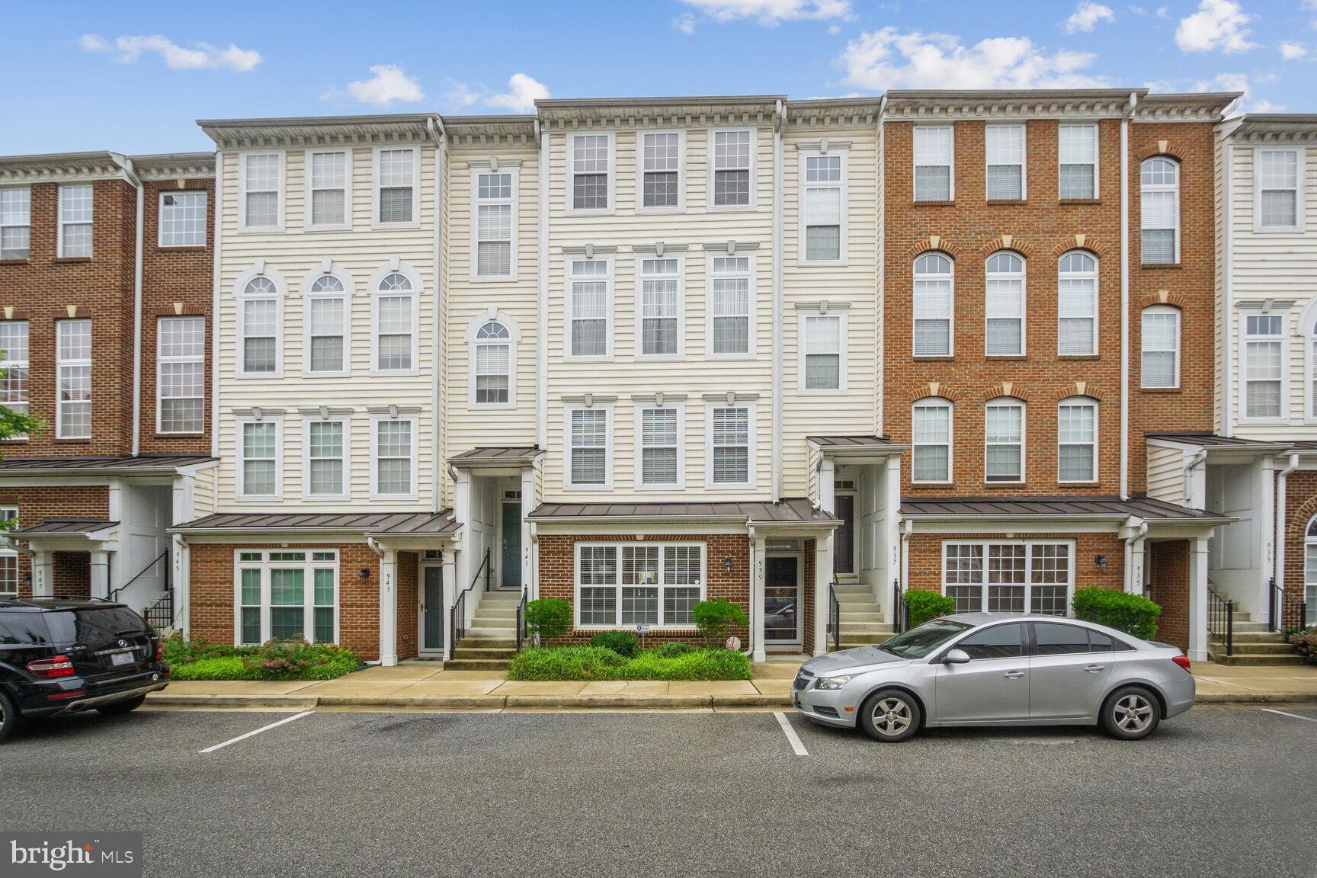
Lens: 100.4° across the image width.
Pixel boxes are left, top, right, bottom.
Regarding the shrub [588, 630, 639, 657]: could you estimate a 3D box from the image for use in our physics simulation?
[{"bbox_3d":[-0.860,3.930,10.400,0.930,0.600,0.800,0,-4,2],"label":"shrub"}]

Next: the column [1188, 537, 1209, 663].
[{"bbox_3d":[10.480,3.110,10.650,0.260,2.420,0.260,0,-4,2],"label":"column"}]

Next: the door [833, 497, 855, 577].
[{"bbox_3d":[4.431,2.390,13.700,0.925,2.005,0.080,0,0,1],"label":"door"}]

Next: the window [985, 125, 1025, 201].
[{"bbox_3d":[7.653,-6.104,12.120,0.875,1.660,0.120,0,0,1],"label":"window"}]

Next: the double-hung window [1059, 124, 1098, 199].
[{"bbox_3d":[9.242,-6.101,12.080,0.883,1.666,0.120,0,0,1],"label":"double-hung window"}]

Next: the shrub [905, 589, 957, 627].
[{"bbox_3d":[5.262,3.436,10.650,0.980,0.970,0.900,0,-1,2],"label":"shrub"}]

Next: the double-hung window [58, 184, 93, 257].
[{"bbox_3d":[-14.016,-5.243,13.200,0.854,1.721,0.120,0,0,3],"label":"double-hung window"}]

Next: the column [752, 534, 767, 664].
[{"bbox_3d":[1.998,3.146,10.820,0.284,2.517,0.270,0,0,1],"label":"column"}]

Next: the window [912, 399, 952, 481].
[{"bbox_3d":[6.059,0.029,12.170,0.890,1.883,0.120,0,0,1],"label":"window"}]

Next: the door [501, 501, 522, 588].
[{"bbox_3d":[-3.230,2.510,13.000,0.930,2.060,0.090,0,-4,2],"label":"door"}]

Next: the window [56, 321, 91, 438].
[{"bbox_3d":[-13.805,-1.409,12.950,0.826,2.818,0.100,0,-1,2],"label":"window"}]

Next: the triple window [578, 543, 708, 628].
[{"bbox_3d":[-0.352,2.989,11.200,2.678,1.775,0.140,0,0,1],"label":"triple window"}]

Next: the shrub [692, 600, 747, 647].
[{"bbox_3d":[1.171,3.545,10.500,0.980,0.940,0.900,0,-1,2],"label":"shrub"}]

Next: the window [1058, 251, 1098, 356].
[{"bbox_3d":[9.045,-2.918,11.830,0.854,2.264,0.100,0,-1,2],"label":"window"}]

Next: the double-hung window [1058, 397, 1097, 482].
[{"bbox_3d":[9.017,0.022,11.800,0.841,1.837,0.100,0,-1,2],"label":"double-hung window"}]

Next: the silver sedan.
[{"bbox_3d":[4.080,2.950,7.180,4.600,1.470,1.810,0,-4,0],"label":"silver sedan"}]

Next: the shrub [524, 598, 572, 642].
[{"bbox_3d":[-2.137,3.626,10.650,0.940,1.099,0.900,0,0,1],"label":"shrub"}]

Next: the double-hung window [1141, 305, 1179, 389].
[{"bbox_3d":[11.160,-2.050,12.200,0.870,1.840,0.130,0,-4,2],"label":"double-hung window"}]

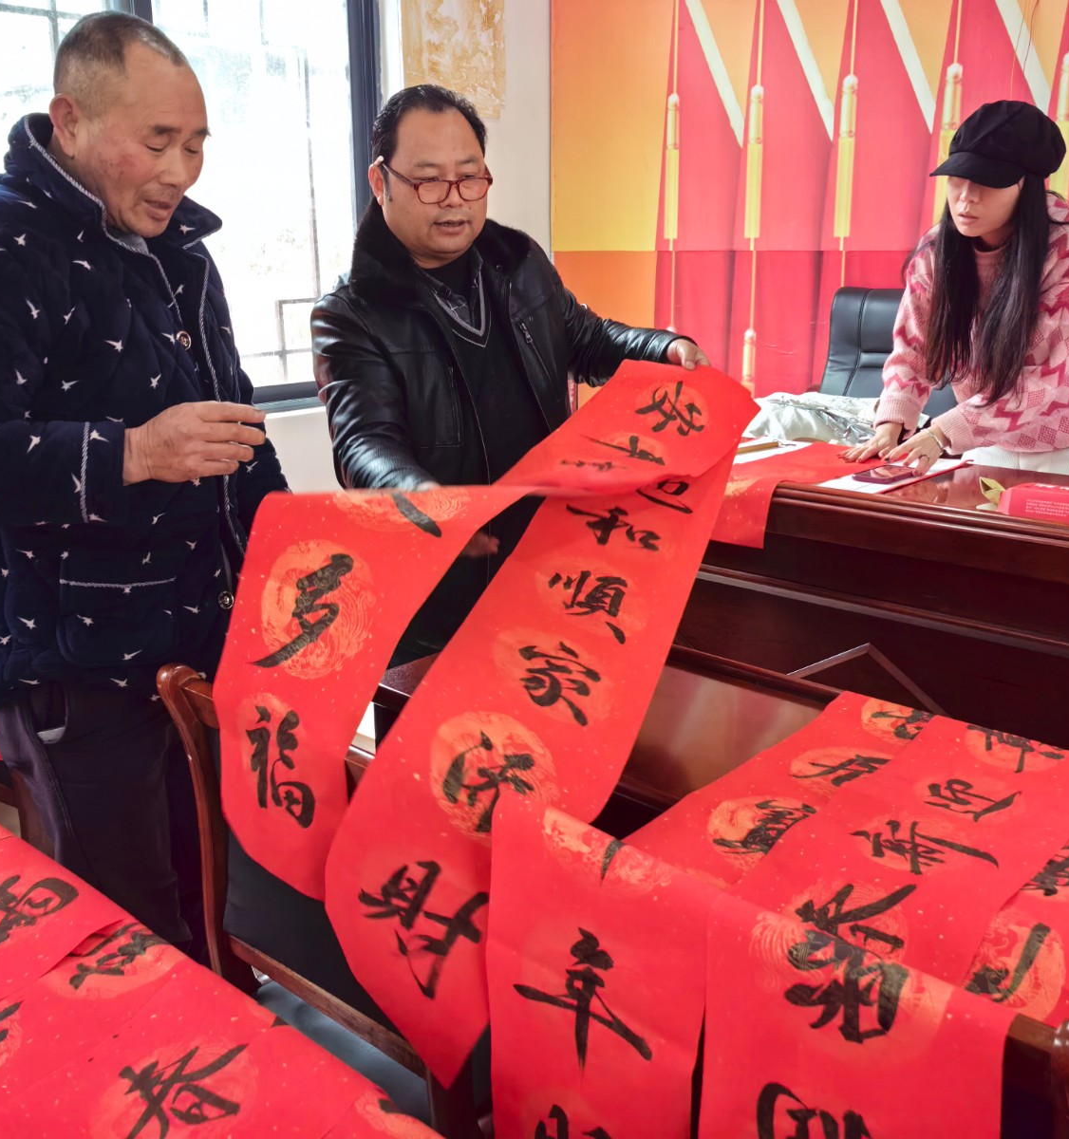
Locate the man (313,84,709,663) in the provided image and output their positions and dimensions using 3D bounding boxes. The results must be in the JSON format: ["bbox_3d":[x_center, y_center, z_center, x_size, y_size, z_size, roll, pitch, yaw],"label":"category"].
[{"bbox_3d":[-0.054,0.122,1.803,0.570,1.632,0.480,-7,15,-24],"label":"man"}]

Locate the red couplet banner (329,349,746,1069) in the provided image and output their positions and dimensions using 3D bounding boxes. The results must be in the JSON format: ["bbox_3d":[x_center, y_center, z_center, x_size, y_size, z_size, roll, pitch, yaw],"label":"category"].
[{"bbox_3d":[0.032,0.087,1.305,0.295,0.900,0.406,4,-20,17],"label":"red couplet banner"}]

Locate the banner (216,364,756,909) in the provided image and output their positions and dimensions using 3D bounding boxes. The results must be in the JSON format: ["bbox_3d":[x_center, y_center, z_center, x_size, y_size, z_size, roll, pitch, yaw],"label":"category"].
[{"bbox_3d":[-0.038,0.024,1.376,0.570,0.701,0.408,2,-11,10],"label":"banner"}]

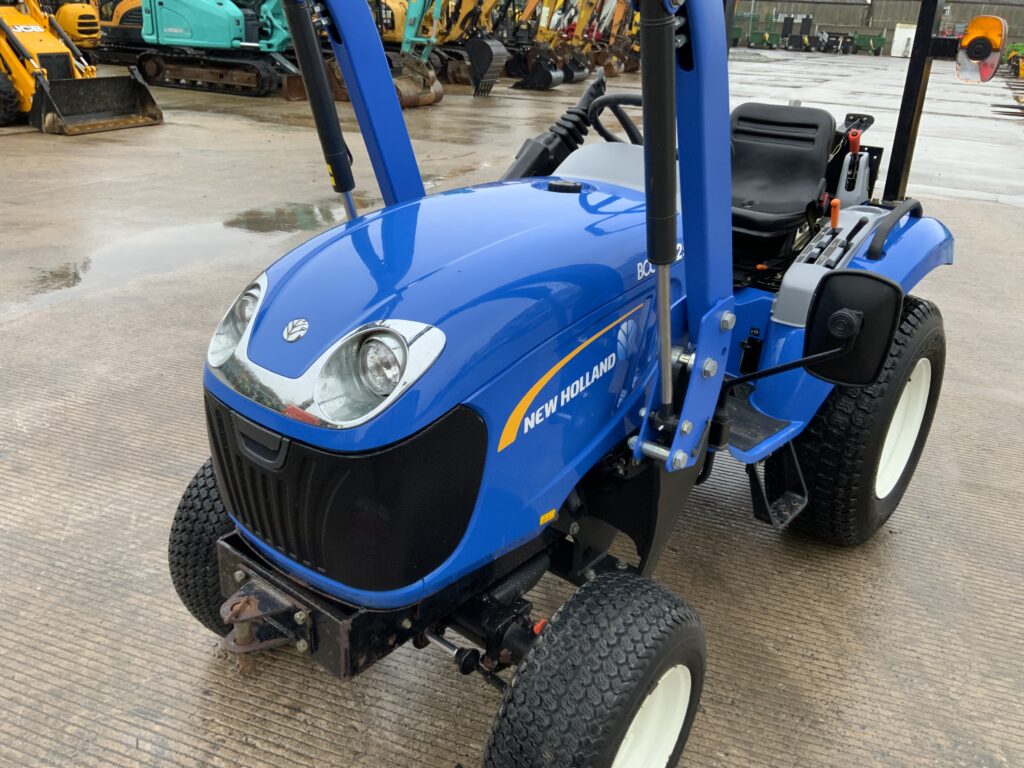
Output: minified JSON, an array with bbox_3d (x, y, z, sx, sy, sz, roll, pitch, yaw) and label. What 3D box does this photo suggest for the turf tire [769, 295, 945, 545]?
[{"bbox_3d":[1.120,0.103,2.774,0.312,0.824,0.831,20,30,35],"label":"turf tire"}]

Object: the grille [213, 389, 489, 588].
[{"bbox_3d":[-0.352,0.137,1.633,0.571,0.330,0.286,20,30,35],"label":"grille"}]

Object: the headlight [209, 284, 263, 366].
[{"bbox_3d":[-0.504,-0.113,1.611,0.118,0.143,0.138,20,30,35],"label":"headlight"}]

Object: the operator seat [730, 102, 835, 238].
[{"bbox_3d":[0.771,-0.695,2.732,0.439,0.383,0.449,20,30,35],"label":"operator seat"}]

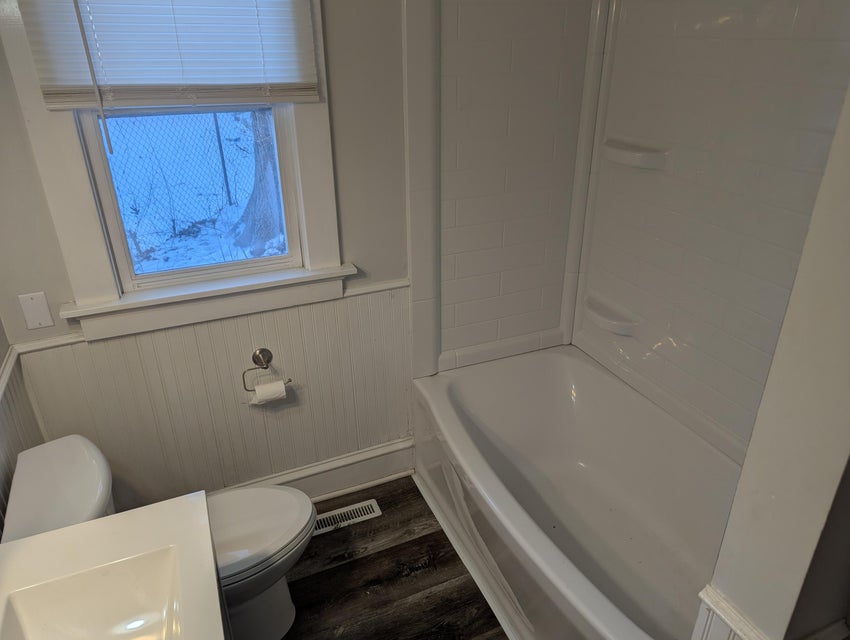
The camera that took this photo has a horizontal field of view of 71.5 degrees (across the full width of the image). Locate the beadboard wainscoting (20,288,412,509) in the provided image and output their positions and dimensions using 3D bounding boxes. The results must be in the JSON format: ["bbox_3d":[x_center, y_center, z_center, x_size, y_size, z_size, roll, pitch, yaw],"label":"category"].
[{"bbox_3d":[-0.657,0.308,2.214,1.320,0.720,0.030,-11,27,-20],"label":"beadboard wainscoting"}]

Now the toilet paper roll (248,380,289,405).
[{"bbox_3d":[-0.565,0.259,2.144,0.105,0.066,0.063,-11,27,-20],"label":"toilet paper roll"}]

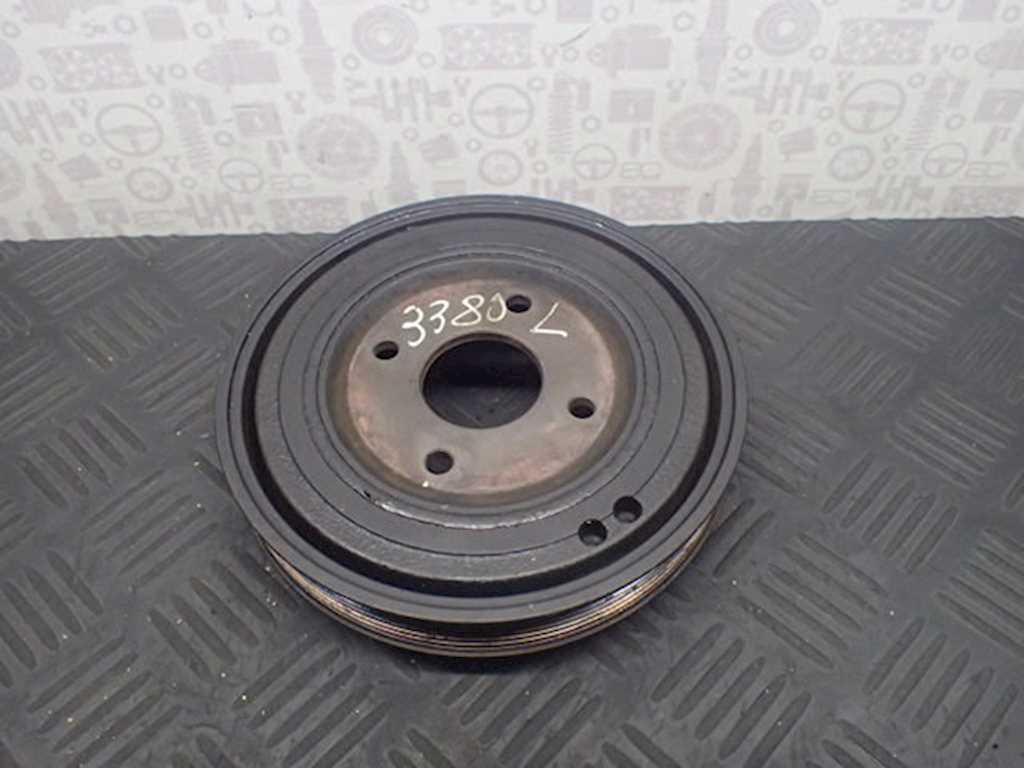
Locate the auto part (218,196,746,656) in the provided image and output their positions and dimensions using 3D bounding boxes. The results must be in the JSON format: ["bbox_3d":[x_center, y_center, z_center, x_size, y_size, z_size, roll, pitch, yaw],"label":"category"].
[{"bbox_3d":[-0.009,0.004,0.278,0.158,0.027,0.158,-2,53,0],"label":"auto part"}]

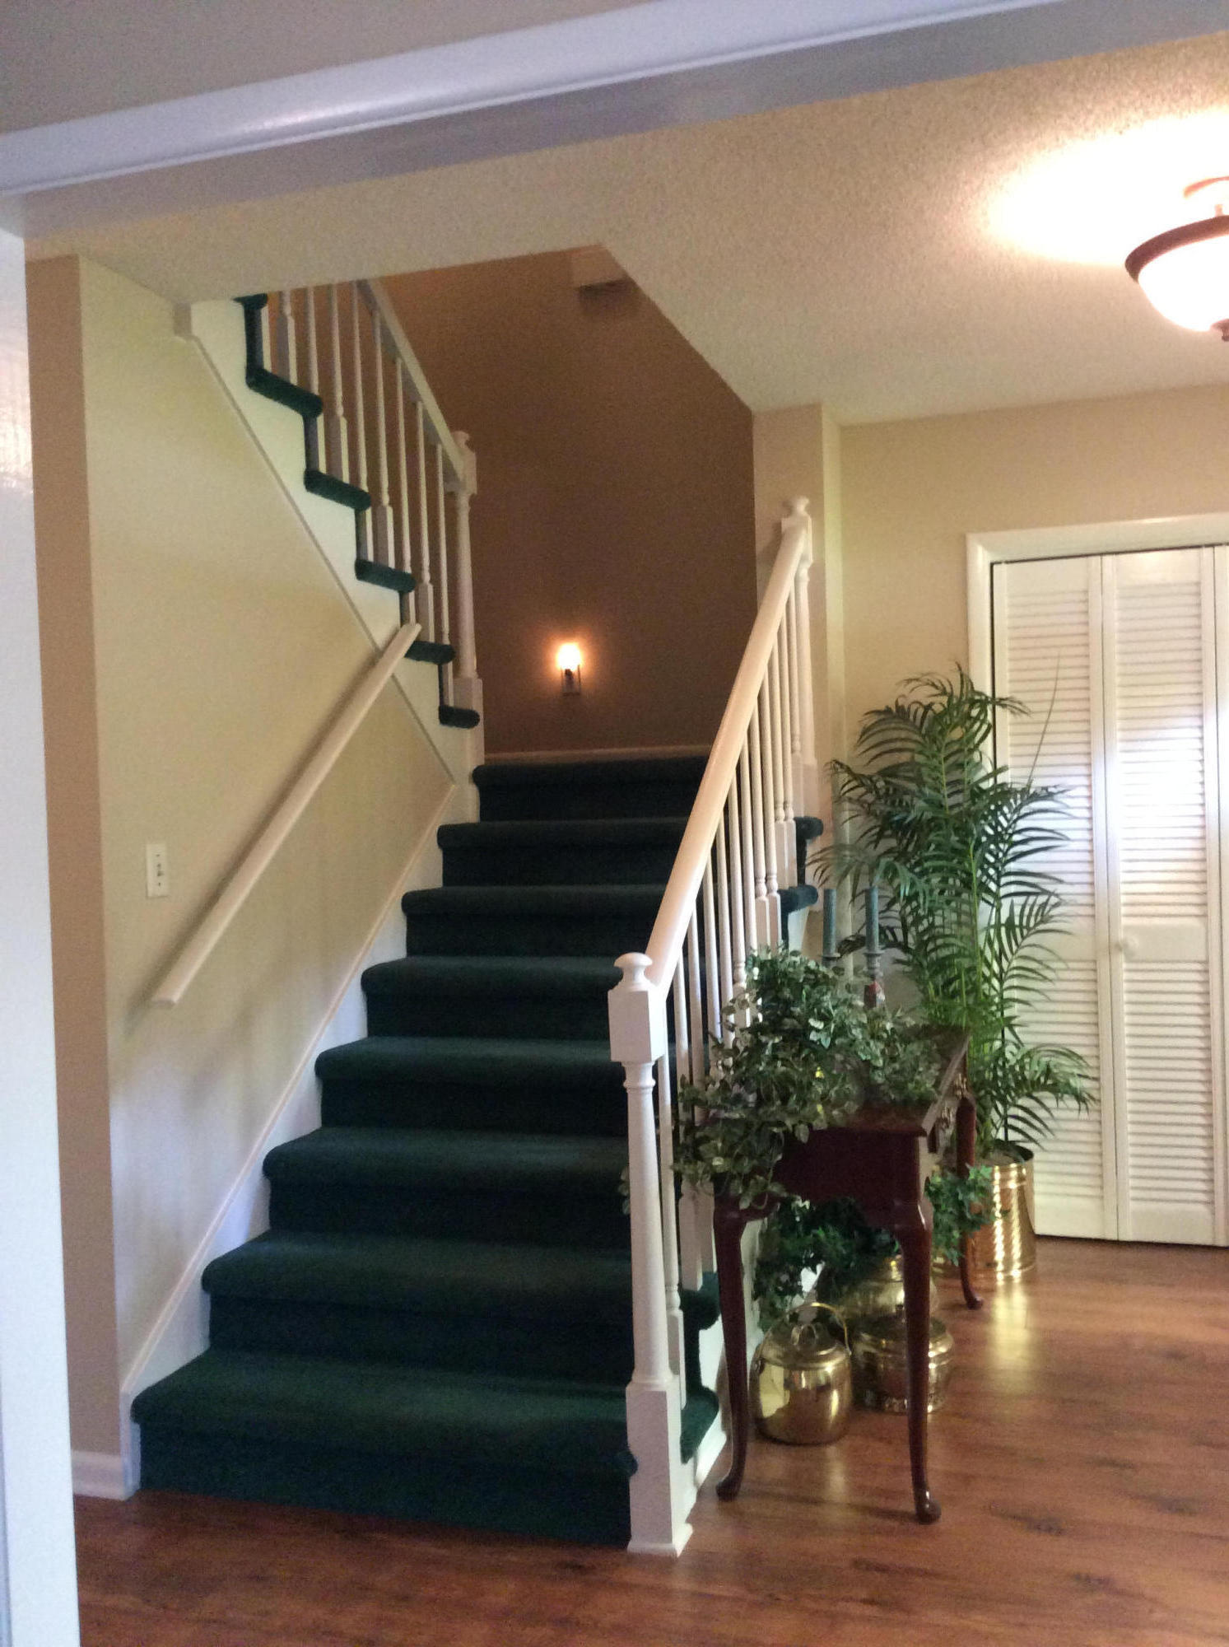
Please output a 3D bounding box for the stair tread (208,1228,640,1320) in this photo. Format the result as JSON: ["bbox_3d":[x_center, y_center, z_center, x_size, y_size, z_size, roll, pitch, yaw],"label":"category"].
[{"bbox_3d":[-0.306,0.971,3.350,1.130,0.058,0.301,-1,1,17],"label":"stair tread"}]

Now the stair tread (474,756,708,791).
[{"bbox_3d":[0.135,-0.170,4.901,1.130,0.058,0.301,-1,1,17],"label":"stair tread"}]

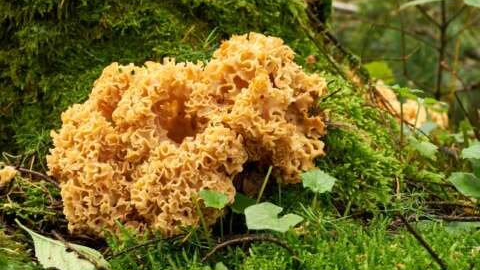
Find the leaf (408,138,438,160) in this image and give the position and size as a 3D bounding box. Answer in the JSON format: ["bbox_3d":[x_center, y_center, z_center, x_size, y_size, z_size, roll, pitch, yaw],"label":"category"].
[{"bbox_3d":[0.211,0.015,1.380,0.035,0.006,0.030,0,43,0],"label":"leaf"}]

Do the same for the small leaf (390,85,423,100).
[{"bbox_3d":[0.197,-0.050,1.420,0.036,0.007,0.032,0,21,0],"label":"small leaf"}]

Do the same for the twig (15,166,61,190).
[{"bbox_3d":[-0.201,0.042,1.190,0.052,0.007,0.012,27,14,0],"label":"twig"}]

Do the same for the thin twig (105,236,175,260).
[{"bbox_3d":[-0.090,0.102,1.090,0.066,0.012,0.008,-9,16,-35],"label":"thin twig"}]

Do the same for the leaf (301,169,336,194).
[{"bbox_3d":[0.076,0.045,1.170,0.035,0.006,0.030,0,41,0],"label":"leaf"}]

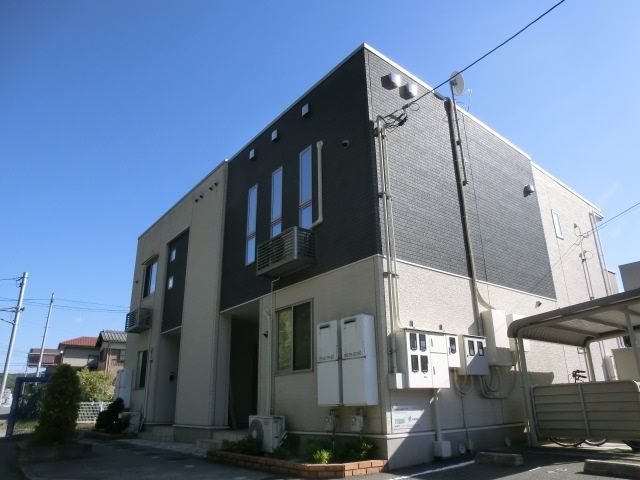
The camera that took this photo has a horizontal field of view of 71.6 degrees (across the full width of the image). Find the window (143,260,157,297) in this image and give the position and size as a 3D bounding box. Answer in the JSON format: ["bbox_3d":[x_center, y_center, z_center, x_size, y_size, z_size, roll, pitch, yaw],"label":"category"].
[{"bbox_3d":[-5.809,1.343,15.213,0.100,1.200,1.200,14,-25,-36],"label":"window"}]

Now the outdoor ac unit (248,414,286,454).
[{"bbox_3d":[-0.903,3.233,7.443,0.280,0.530,0.760,14,-25,-36],"label":"outdoor ac unit"}]

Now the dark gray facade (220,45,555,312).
[{"bbox_3d":[1.635,-0.330,11.468,6.353,4.235,5.263,15,-25,-37],"label":"dark gray facade"}]

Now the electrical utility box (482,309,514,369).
[{"bbox_3d":[3.154,1.751,7.913,0.480,0.940,0.200,14,-25,-36],"label":"electrical utility box"}]

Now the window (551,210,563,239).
[{"bbox_3d":[6.046,-0.375,11.293,0.370,0.740,0.100,14,-25,-36],"label":"window"}]

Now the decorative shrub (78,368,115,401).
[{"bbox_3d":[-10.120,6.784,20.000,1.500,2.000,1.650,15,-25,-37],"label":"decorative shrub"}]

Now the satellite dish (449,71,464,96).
[{"bbox_3d":[2.982,-3.437,9.569,0.240,0.510,0.470,2,-20,-8],"label":"satellite dish"}]

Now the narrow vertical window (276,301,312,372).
[{"bbox_3d":[-0.492,1.821,8.153,0.120,1.240,1.186,15,-25,-37],"label":"narrow vertical window"}]

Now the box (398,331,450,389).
[{"bbox_3d":[1.601,1.858,6.826,0.970,0.810,0.200,15,-25,-37],"label":"box"}]

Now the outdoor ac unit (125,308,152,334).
[{"bbox_3d":[-5.958,2.653,14.667,0.450,0.640,1.200,15,-25,-37],"label":"outdoor ac unit"}]

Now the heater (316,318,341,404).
[{"bbox_3d":[0.217,1.955,7.015,0.240,1.240,0.508,15,-25,-37],"label":"heater"}]

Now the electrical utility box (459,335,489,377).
[{"bbox_3d":[2.505,1.923,7.307,0.610,0.620,0.190,14,-25,-36],"label":"electrical utility box"}]

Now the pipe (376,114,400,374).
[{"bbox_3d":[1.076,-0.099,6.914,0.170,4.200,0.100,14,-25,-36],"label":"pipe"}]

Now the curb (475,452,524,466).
[{"bbox_3d":[2.527,3.104,6.272,0.150,0.120,0.630,15,-25,-37],"label":"curb"}]

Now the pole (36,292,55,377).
[{"bbox_3d":[-12.942,5.483,20.577,0.180,6.175,0.180,15,-25,-37],"label":"pole"}]

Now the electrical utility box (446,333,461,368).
[{"bbox_3d":[2.017,1.753,6.952,0.300,0.490,0.190,14,-25,-36],"label":"electrical utility box"}]

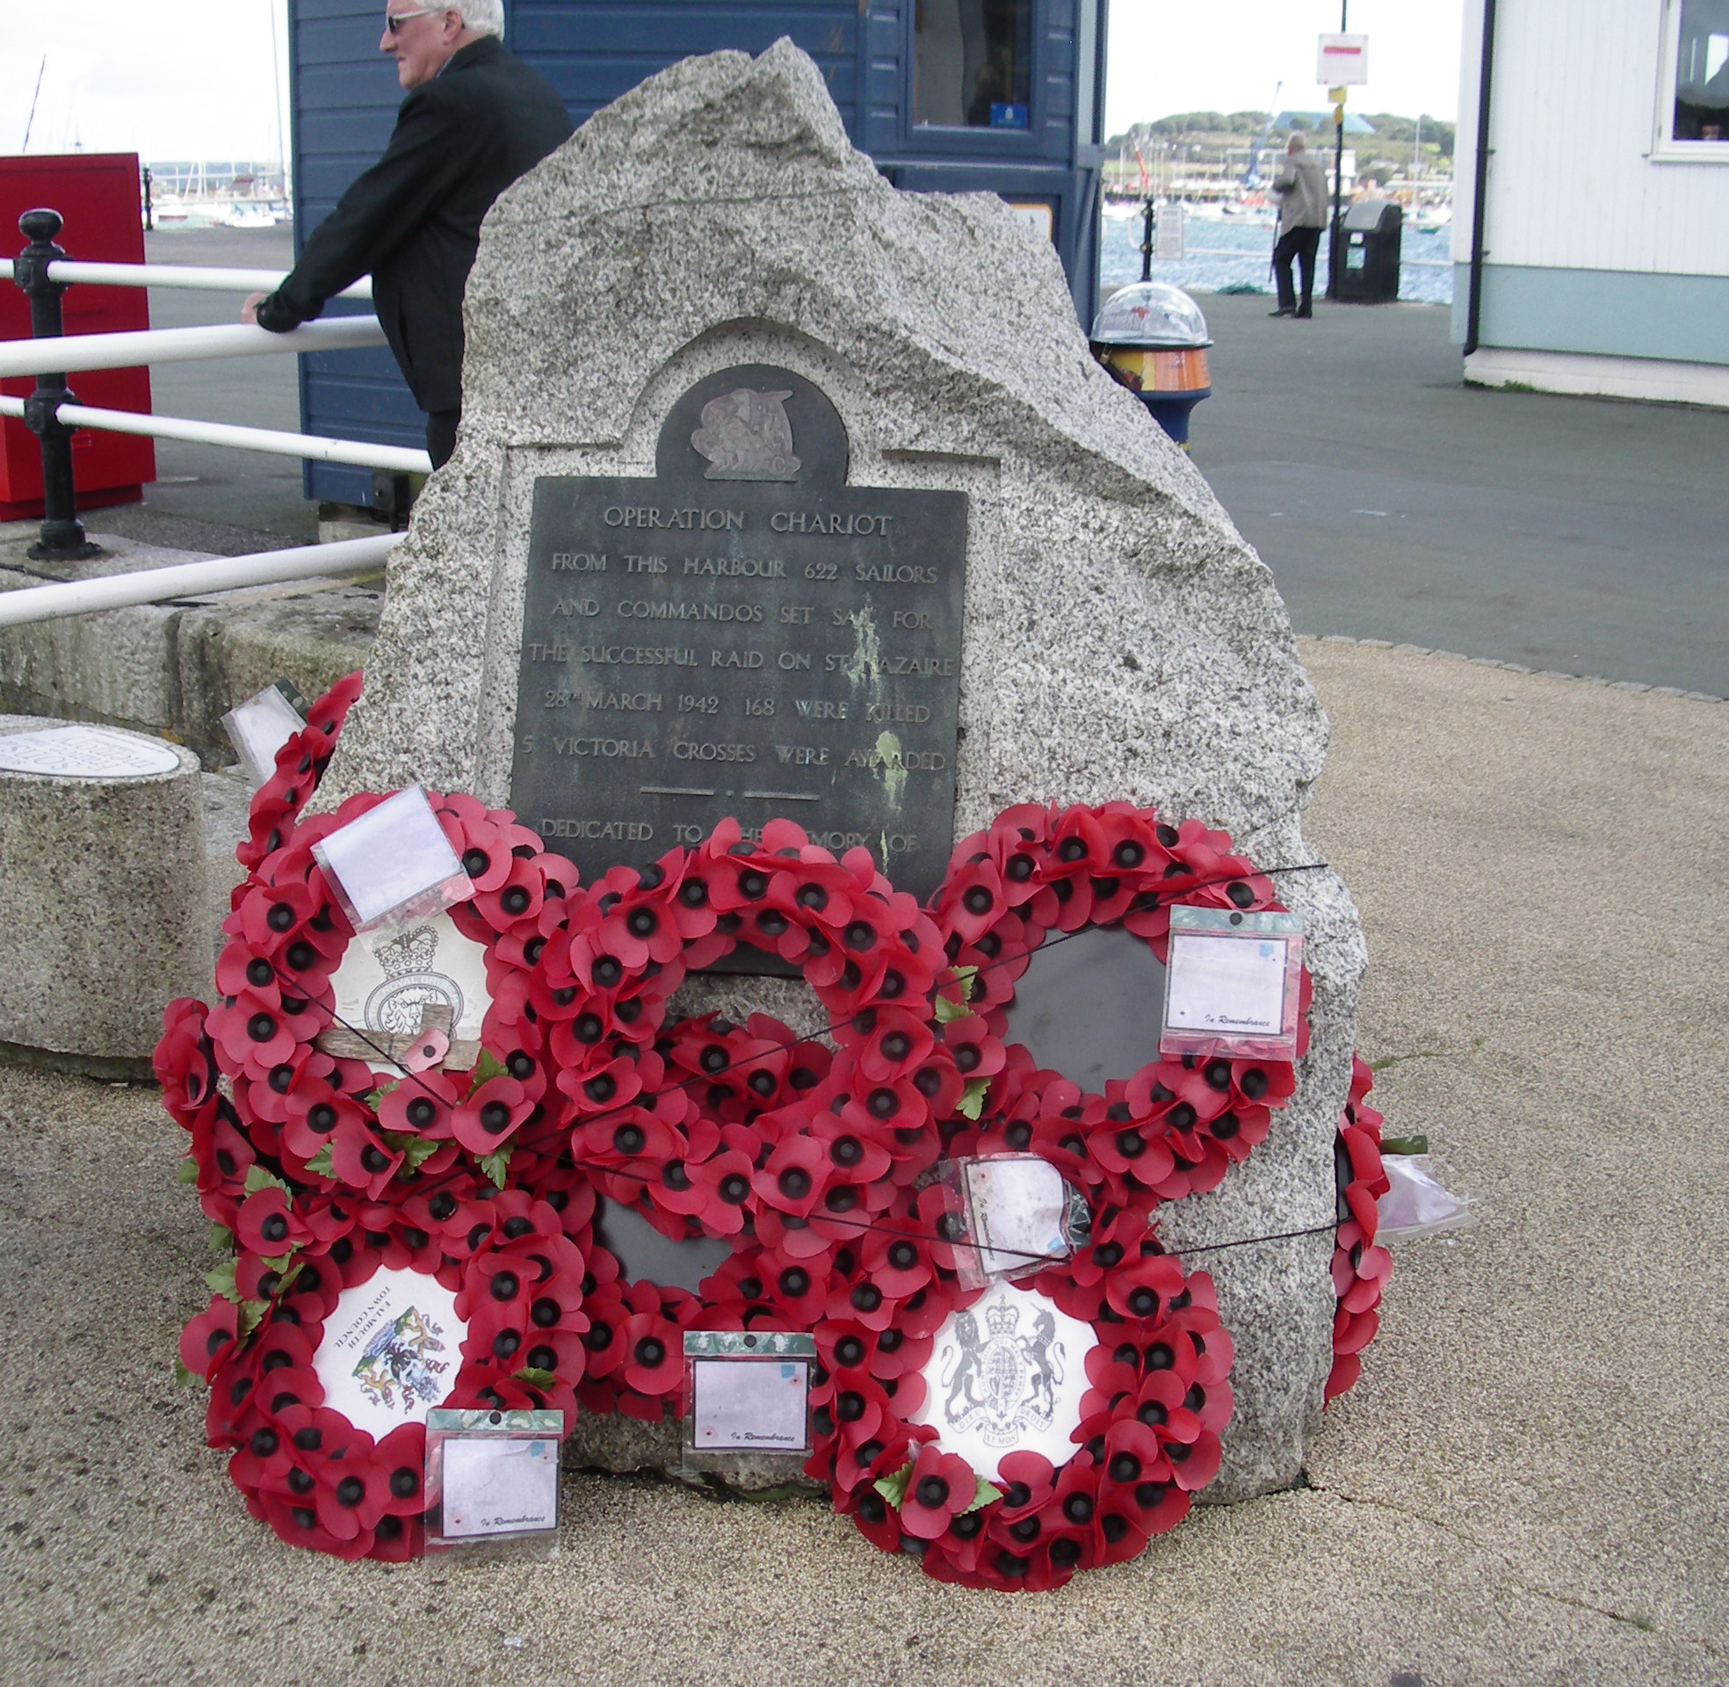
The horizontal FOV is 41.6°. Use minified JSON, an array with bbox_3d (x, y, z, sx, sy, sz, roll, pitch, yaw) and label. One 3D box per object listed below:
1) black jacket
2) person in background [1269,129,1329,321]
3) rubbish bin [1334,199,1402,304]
[{"bbox_3d":[-0.860,-1.137,4.253,0.580,0.700,0.480,9,19,27],"label":"black jacket"},{"bbox_3d":[4.080,-5.776,21.237,0.450,1.690,0.500,10,19,29],"label":"person in background"},{"bbox_3d":[5.280,-6.216,23.820,0.540,1.060,0.600,11,20,32],"label":"rubbish bin"}]

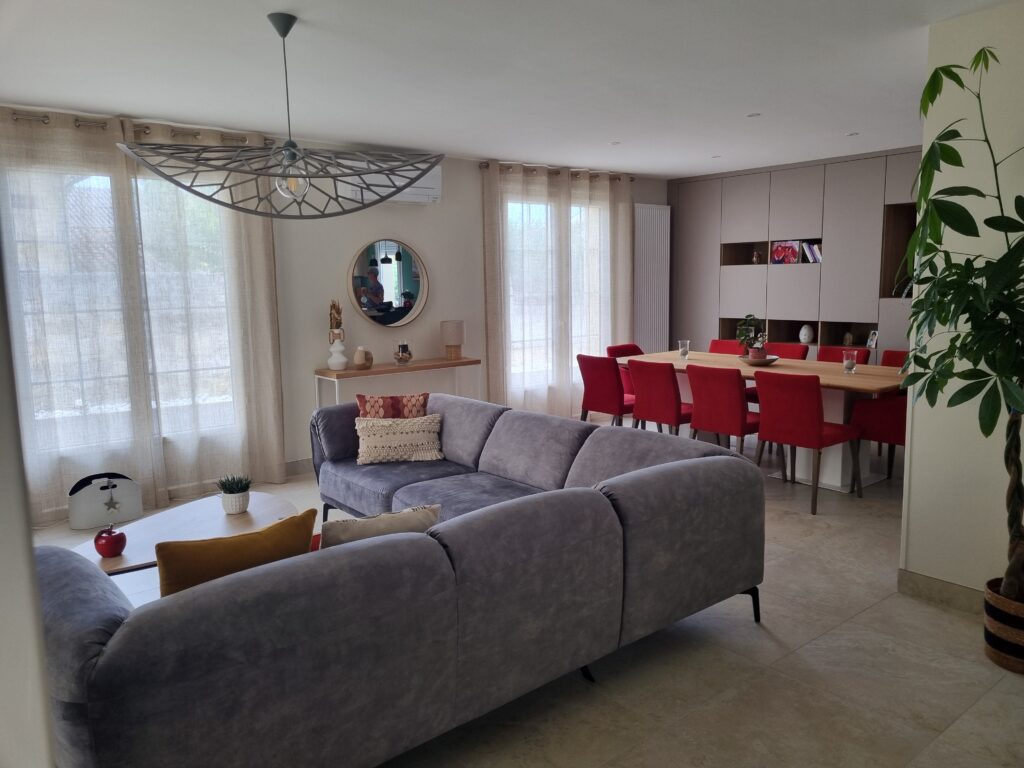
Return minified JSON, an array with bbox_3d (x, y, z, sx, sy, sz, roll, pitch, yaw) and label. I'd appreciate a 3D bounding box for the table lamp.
[{"bbox_3d":[-0.506,-0.378,6.651,0.210,0.340,0.210,-1,8,0],"label":"table lamp"}]

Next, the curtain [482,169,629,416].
[{"bbox_3d":[0.505,-0.795,7.395,1.900,2.480,0.150,-7,10,-39],"label":"curtain"}]

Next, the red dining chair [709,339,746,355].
[{"bbox_3d":[1.838,0.054,7.042,0.600,0.860,0.440,-7,10,-39],"label":"red dining chair"}]

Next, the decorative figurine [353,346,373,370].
[{"bbox_3d":[-1.143,-0.200,5.926,0.135,0.180,0.085,-7,10,-39],"label":"decorative figurine"}]

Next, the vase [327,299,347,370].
[{"bbox_3d":[-1.336,-0.378,5.887,0.150,0.550,0.150,-7,10,-39],"label":"vase"}]

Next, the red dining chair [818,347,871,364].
[{"bbox_3d":[2.541,0.160,6.262,0.620,0.870,0.445,-7,10,-40],"label":"red dining chair"}]

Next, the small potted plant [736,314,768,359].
[{"bbox_3d":[1.899,-0.342,6.087,0.225,0.370,0.225,-7,10,-39],"label":"small potted plant"}]

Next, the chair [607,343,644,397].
[{"bbox_3d":[1.200,0.098,6.813,0.560,0.860,0.600,-7,10,-39],"label":"chair"}]

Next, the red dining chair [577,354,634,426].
[{"bbox_3d":[0.907,0.181,6.320,0.620,0.870,0.445,-7,10,-40],"label":"red dining chair"}]

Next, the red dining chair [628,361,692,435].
[{"bbox_3d":[1.246,0.236,5.863,0.620,0.870,0.445,-7,10,-40],"label":"red dining chair"}]

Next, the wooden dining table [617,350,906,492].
[{"bbox_3d":[1.948,0.238,6.153,1.270,0.765,2.550,-7,10,-40],"label":"wooden dining table"}]

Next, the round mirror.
[{"bbox_3d":[-0.991,-0.811,6.228,0.705,0.705,0.084,-7,10,-39],"label":"round mirror"}]

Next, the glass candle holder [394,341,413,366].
[{"bbox_3d":[-0.893,-0.256,6.327,0.150,0.197,0.150,-1,8,0],"label":"glass candle holder"}]

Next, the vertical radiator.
[{"bbox_3d":[1.510,-0.929,8.416,0.585,2.000,0.090,-7,10,-40],"label":"vertical radiator"}]

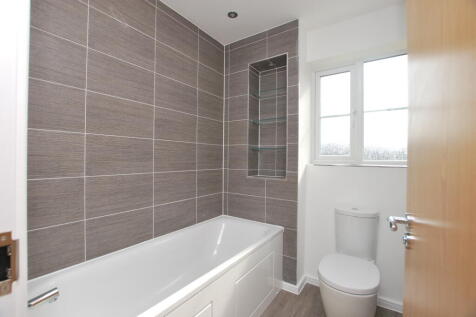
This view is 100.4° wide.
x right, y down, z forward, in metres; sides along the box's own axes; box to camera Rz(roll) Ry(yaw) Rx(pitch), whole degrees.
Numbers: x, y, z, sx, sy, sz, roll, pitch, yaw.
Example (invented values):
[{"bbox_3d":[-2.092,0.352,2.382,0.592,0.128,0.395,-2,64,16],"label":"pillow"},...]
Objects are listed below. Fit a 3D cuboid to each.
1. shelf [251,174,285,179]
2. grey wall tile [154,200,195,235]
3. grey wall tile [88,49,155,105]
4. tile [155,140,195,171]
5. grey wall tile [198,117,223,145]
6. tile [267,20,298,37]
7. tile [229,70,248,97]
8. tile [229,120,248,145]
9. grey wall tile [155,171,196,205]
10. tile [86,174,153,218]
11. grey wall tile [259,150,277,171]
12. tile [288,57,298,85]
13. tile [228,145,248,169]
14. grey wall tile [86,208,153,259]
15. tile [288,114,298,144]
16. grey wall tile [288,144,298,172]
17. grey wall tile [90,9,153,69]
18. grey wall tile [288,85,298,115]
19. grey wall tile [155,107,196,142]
[{"bbox_3d":[0.327,0.197,1.961,0.389,0.020,0.247,0,0,31],"label":"shelf"},{"bbox_3d":[-0.516,0.492,1.680,0.010,0.248,0.424,0,0,37],"label":"grey wall tile"},{"bbox_3d":[-0.761,-0.522,1.339,0.010,0.248,0.424,0,0,37],"label":"grey wall tile"},{"bbox_3d":[-0.518,-0.014,1.703,0.012,0.257,0.432,0,0,37],"label":"tile"},{"bbox_3d":[-0.268,-0.262,2.008,0.010,0.248,0.378,0,0,37],"label":"grey wall tile"},{"bbox_3d":[0.413,-1.196,1.844,0.304,0.068,0.012,0,0,31],"label":"tile"},{"bbox_3d":[0.011,-0.779,2.085,0.237,0.257,0.012,0,0,31],"label":"tile"},{"bbox_3d":[0.003,-0.260,2.024,0.233,0.247,0.010,0,0,31],"label":"tile"},{"bbox_3d":[-0.510,0.234,1.658,0.010,0.247,0.417,0,0,37],"label":"grey wall tile"},{"bbox_3d":[-0.765,0.231,1.324,0.010,0.247,0.417,0,0,37],"label":"tile"},{"bbox_3d":[0.324,-0.005,2.149,0.195,0.257,0.012,0,0,31],"label":"grey wall tile"},{"bbox_3d":[0.500,-0.775,1.788,0.091,0.257,0.012,0,0,31],"label":"tile"},{"bbox_3d":[0.004,-0.008,2.082,0.237,0.257,0.012,0,0,31],"label":"tile"},{"bbox_3d":[-0.767,0.480,1.323,0.010,0.247,0.417,0,0,37],"label":"grey wall tile"},{"bbox_3d":[0.477,-0.256,1.735,0.092,0.247,0.010,0,0,31],"label":"tile"},{"bbox_3d":[0.474,-0.006,1.735,0.092,0.247,0.010,0,0,31],"label":"grey wall tile"},{"bbox_3d":[-0.755,-0.769,1.327,0.010,0.247,0.417,0,0,37],"label":"grey wall tile"},{"bbox_3d":[0.479,-0.506,1.736,0.092,0.247,0.010,0,0,31],"label":"grey wall tile"},{"bbox_3d":[-0.516,-0.271,1.704,0.012,0.257,0.432,0,0,37],"label":"grey wall tile"}]

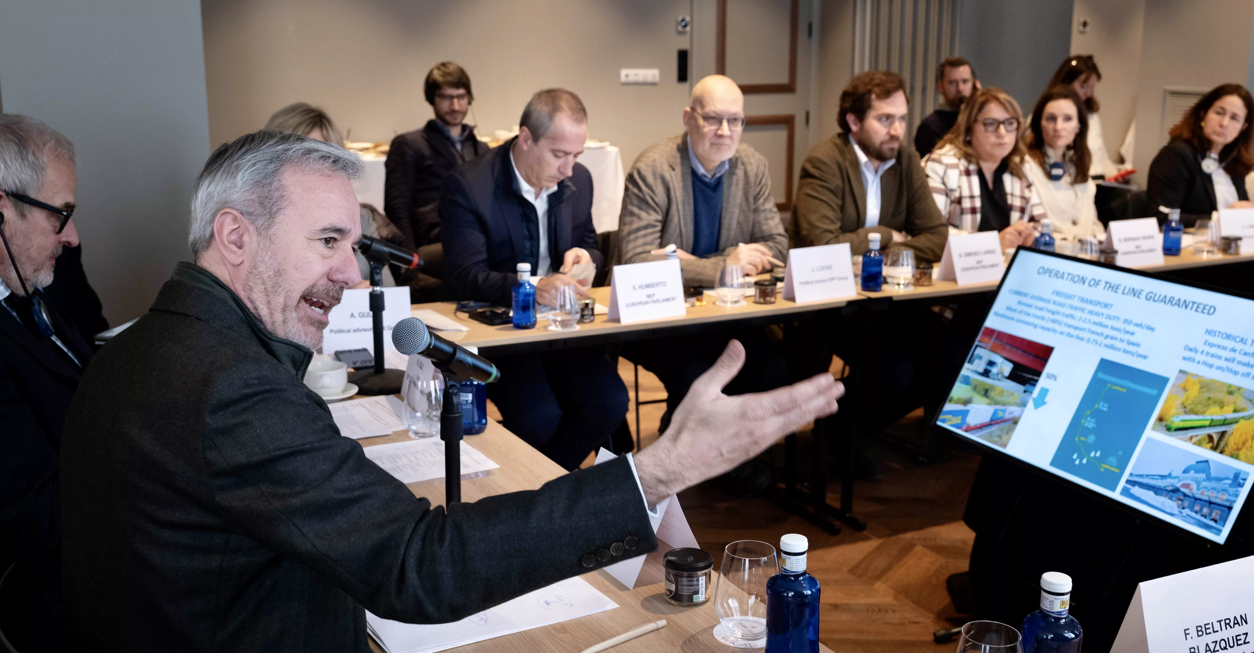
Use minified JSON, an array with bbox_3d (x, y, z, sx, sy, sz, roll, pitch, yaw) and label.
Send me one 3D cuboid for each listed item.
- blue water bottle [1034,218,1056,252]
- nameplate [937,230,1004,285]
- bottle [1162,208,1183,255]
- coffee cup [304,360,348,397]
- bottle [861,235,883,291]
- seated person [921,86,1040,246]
[{"bbox_3d":[1.331,-0.254,4.120,0.063,0.166,0.063,-7,15,-28],"label":"blue water bottle"},{"bbox_3d":[1.051,-0.211,3.911,0.210,0.141,0.090,-8,15,-31],"label":"nameplate"},{"bbox_3d":[1.840,-0.322,4.359,0.064,0.158,0.064,0,13,0],"label":"bottle"},{"bbox_3d":[-0.618,0.112,2.641,0.090,0.058,0.112,0,13,0],"label":"coffee cup"},{"bbox_3d":[0.722,-0.188,3.781,0.063,0.166,0.063,0,13,0],"label":"bottle"},{"bbox_3d":[1.322,-0.199,4.611,0.510,1.270,0.760,-7,15,-26],"label":"seated person"}]

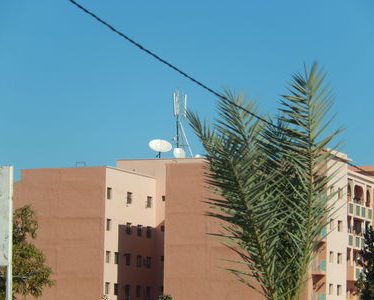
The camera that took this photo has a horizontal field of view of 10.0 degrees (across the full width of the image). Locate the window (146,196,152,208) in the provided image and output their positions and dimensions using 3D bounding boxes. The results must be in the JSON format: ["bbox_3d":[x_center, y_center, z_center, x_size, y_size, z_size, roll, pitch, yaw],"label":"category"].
[{"bbox_3d":[-3.812,5.295,216.351,0.150,1.146,1.135,-1,-6,20],"label":"window"}]

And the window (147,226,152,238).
[{"bbox_3d":[-3.861,8.329,216.038,0.150,1.146,1.135,-1,-6,20],"label":"window"}]

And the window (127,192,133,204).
[{"bbox_3d":[-5.732,4.737,211.238,0.150,1.146,1.135,-1,-6,20],"label":"window"}]

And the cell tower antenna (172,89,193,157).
[{"bbox_3d":[-0.419,-2.724,224.000,2.000,7.000,1.800,-1,-6,20],"label":"cell tower antenna"}]

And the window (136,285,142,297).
[{"bbox_3d":[-4.888,14.126,212.943,0.150,1.146,1.135,-1,-6,20],"label":"window"}]

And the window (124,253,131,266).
[{"bbox_3d":[-5.831,10.804,210.612,0.150,1.146,1.135,-1,-6,20],"label":"window"}]

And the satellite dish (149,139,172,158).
[{"bbox_3d":[-2.752,-0.052,222.000,2.400,2.200,1.800,2,-6,-11],"label":"satellite dish"}]

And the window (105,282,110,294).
[{"bbox_3d":[-7.686,13.312,205.491,0.150,1.146,1.135,-1,-6,20],"label":"window"}]

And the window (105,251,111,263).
[{"bbox_3d":[-7.636,10.278,205.804,0.150,1.146,1.135,-1,-6,20],"label":"window"}]

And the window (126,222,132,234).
[{"bbox_3d":[-5.781,7.770,210.925,0.150,1.146,1.135,-1,-6,20],"label":"window"}]

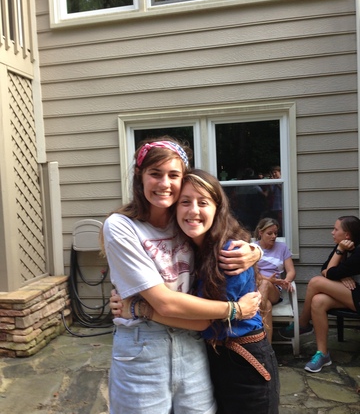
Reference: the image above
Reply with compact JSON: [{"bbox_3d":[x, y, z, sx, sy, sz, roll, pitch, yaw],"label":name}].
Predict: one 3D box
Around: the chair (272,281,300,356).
[{"bbox_3d":[0.764,0.810,4.191,0.600,0.840,0.660,-2,3,13],"label":"chair"}]

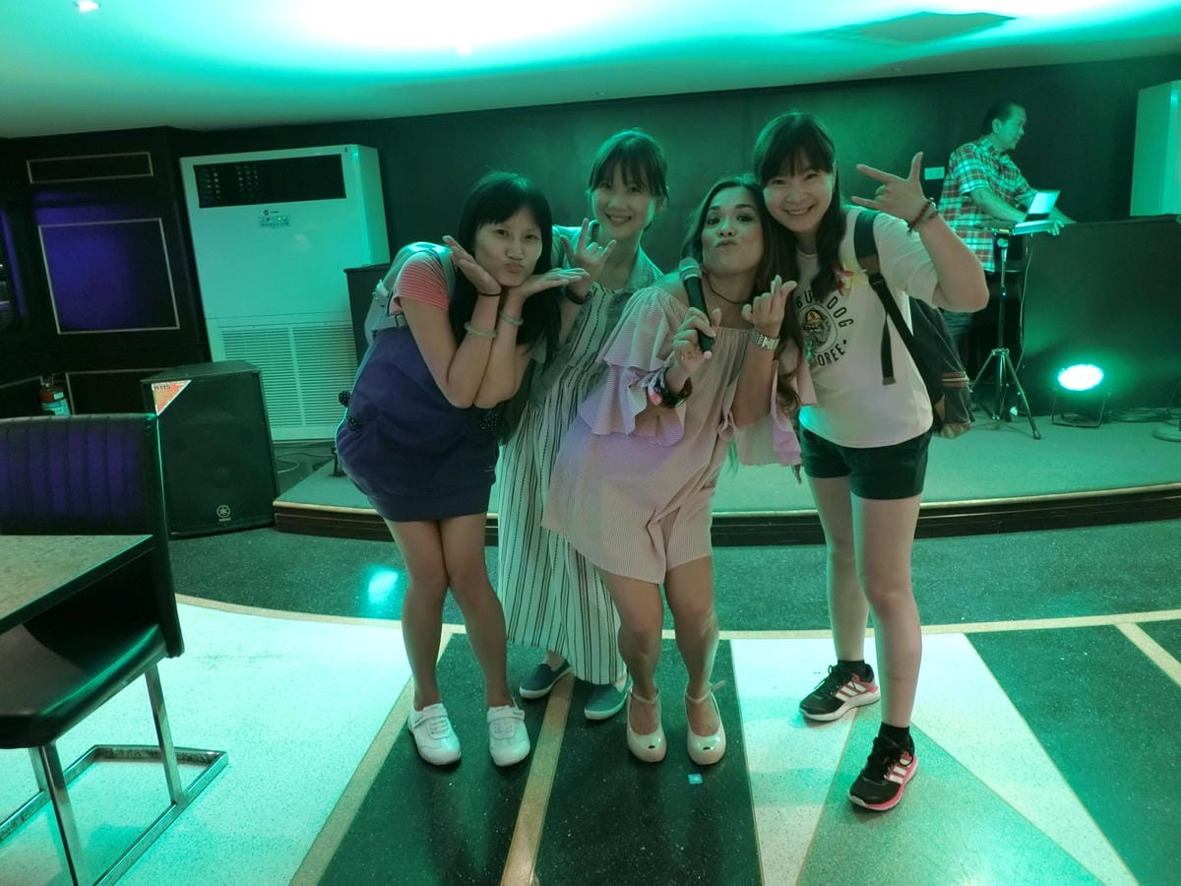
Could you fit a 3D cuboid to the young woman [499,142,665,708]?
[{"bbox_3d":[0.003,-0.021,2.104,0.480,1.420,0.420,0,13,18],"label":"young woman"}]

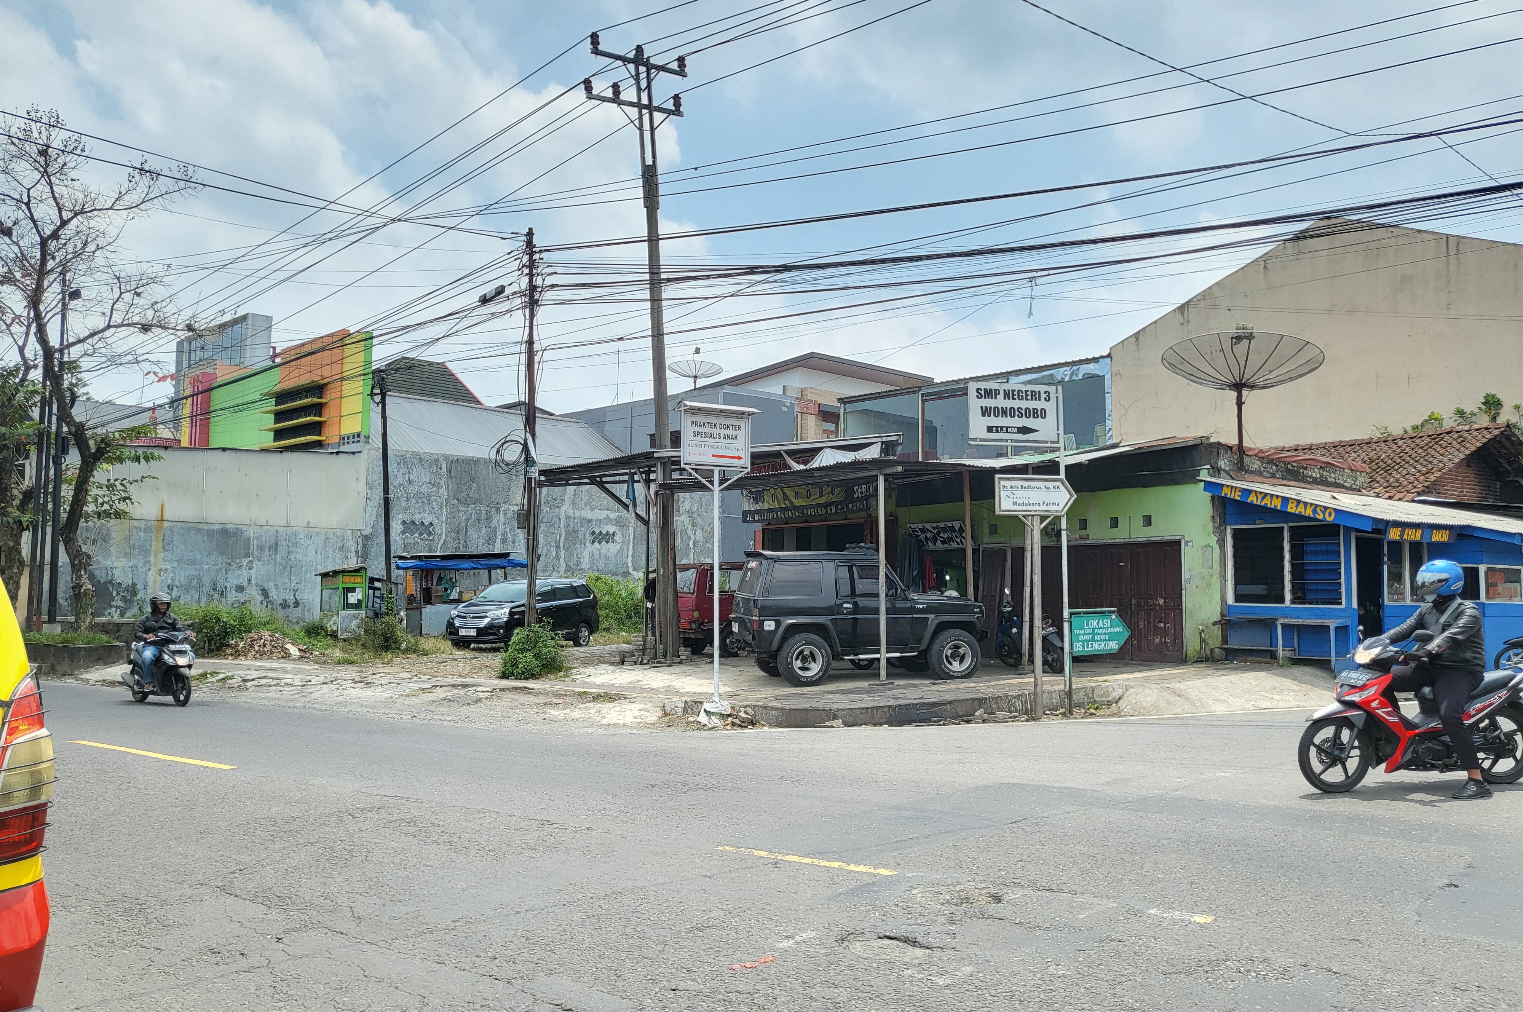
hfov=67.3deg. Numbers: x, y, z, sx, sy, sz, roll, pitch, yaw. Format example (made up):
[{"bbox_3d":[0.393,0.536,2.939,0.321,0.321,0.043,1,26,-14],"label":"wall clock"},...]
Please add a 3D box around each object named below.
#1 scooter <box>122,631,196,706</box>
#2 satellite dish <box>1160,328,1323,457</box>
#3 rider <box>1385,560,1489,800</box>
[{"bbox_3d":[-8.505,2.288,16.177,1.880,1.070,0.680,-3,-5,38],"label":"scooter"},{"bbox_3d":[8.315,-1.888,19.786,2.720,2.410,2.720,0,-4,6],"label":"satellite dish"},{"bbox_3d":[4.796,1.219,8.055,0.660,1.650,0.620,0,-4,2],"label":"rider"}]

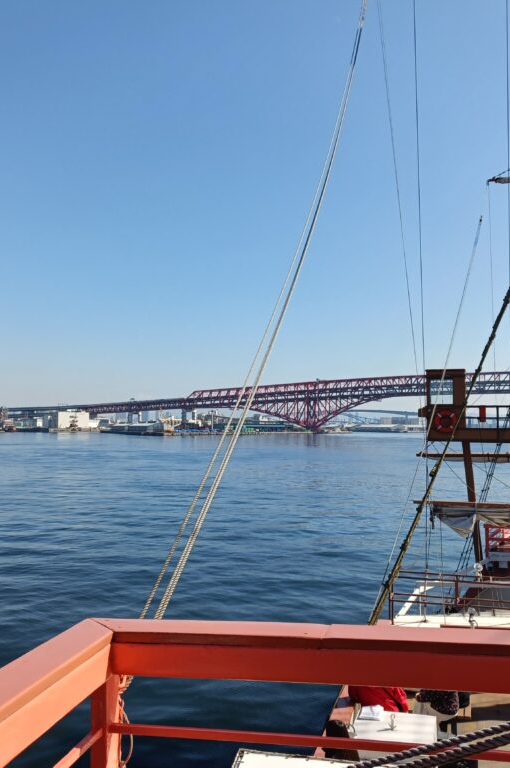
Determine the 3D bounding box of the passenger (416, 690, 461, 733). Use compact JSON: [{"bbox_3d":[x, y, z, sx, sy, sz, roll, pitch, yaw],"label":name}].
[{"bbox_3d":[2.071,3.501,8.300,0.700,1.280,0.500,-1,-3,20],"label":"passenger"}]

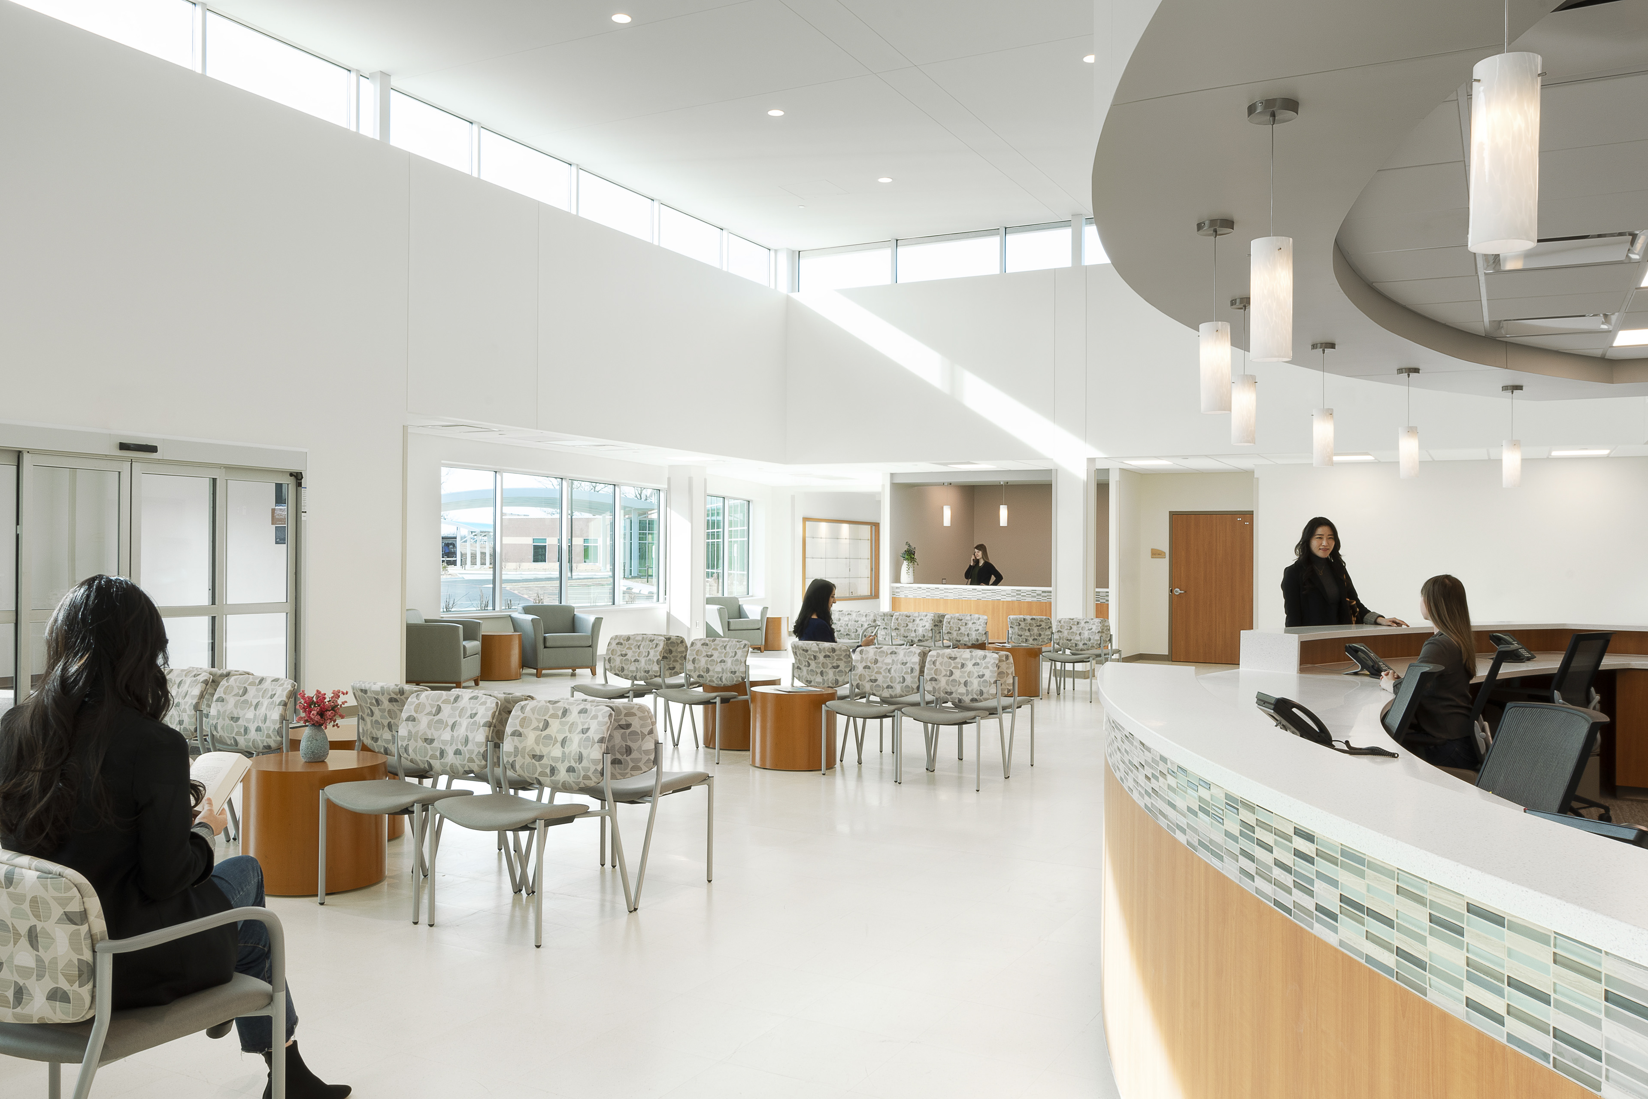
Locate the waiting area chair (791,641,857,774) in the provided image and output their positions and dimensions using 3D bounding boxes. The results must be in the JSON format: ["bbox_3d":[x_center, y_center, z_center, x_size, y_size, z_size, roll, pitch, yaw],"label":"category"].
[{"bbox_3d":[0.069,1.082,9.081,0.565,0.845,0.585,0,-1,30],"label":"waiting area chair"}]

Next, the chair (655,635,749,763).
[{"bbox_3d":[-0.851,1.083,9.034,0.565,0.845,0.580,0,0,28],"label":"chair"}]

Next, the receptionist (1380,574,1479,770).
[{"bbox_3d":[2.566,0.804,5.463,0.680,1.360,0.470,0,-1,34],"label":"receptionist"}]

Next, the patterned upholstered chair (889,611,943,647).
[{"bbox_3d":[0.934,1.138,13.877,0.560,0.840,0.590,0,0,29],"label":"patterned upholstered chair"}]

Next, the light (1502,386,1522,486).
[{"bbox_3d":[4.346,-0.716,7.800,0.118,0.640,0.118,0,0,29],"label":"light"}]

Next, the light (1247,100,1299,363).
[{"bbox_3d":[1.112,-0.785,3.070,0.127,0.623,0.127,0,0,28],"label":"light"}]

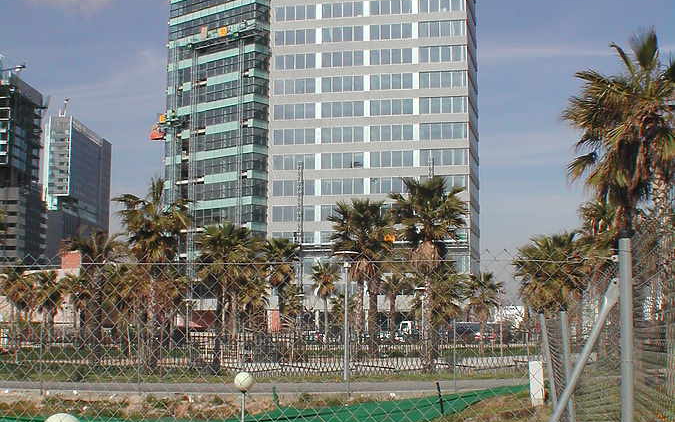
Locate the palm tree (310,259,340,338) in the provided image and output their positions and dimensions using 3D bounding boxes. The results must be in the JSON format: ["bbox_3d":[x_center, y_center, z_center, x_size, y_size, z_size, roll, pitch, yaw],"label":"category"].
[{"bbox_3d":[-1.182,8.926,120.368,2.960,8.300,2.960,0,-5,0],"label":"palm tree"}]

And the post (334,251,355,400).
[{"bbox_3d":[0.346,4.261,49.731,1.000,5.230,1.000,0,-5,0],"label":"post"}]

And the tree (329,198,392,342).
[{"bbox_3d":[1.420,4.139,75.462,3.950,9.990,3.950,0,-5,0],"label":"tree"}]

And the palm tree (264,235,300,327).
[{"bbox_3d":[-4.439,6.541,96.856,2.850,8.900,2.850,0,-5,0],"label":"palm tree"}]

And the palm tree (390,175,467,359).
[{"bbox_3d":[4.598,3.061,61.738,3.840,9.770,3.840,0,-5,0],"label":"palm tree"}]

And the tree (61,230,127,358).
[{"bbox_3d":[-12.701,4.451,63.870,3.350,7.200,3.350,0,-5,0],"label":"tree"}]

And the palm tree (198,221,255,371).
[{"bbox_3d":[-4.991,3.882,54.941,2.560,6.840,2.560,0,-5,0],"label":"palm tree"}]

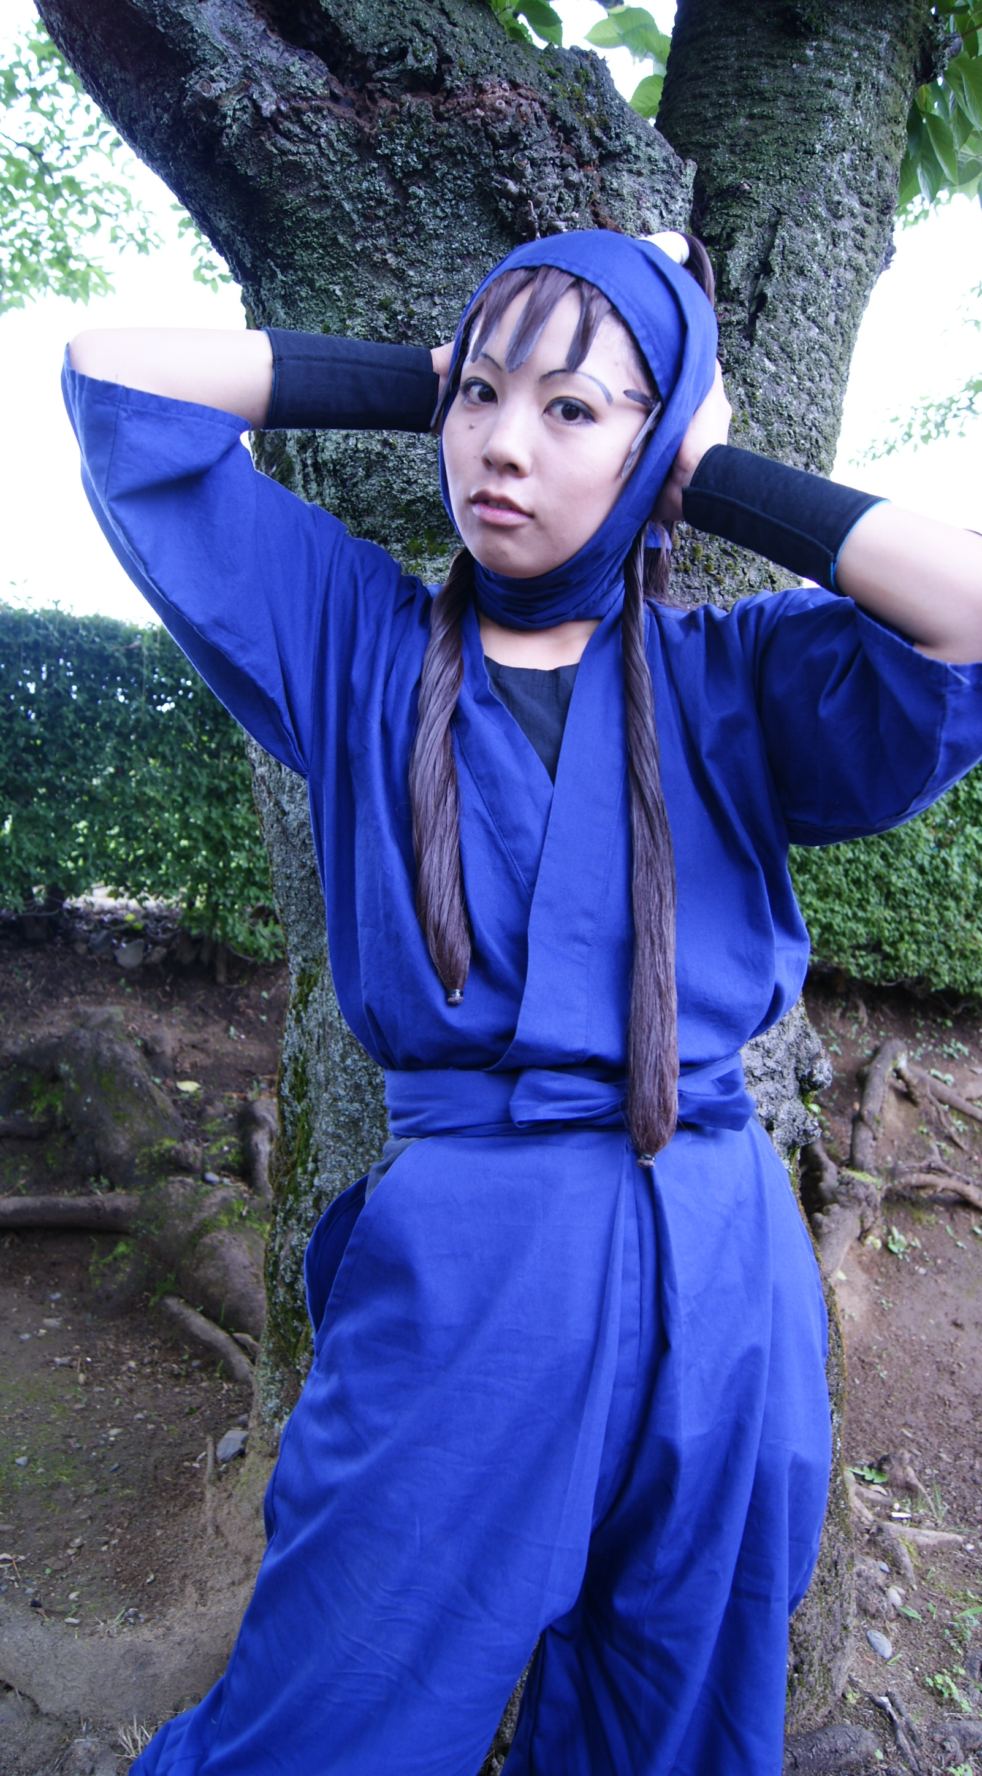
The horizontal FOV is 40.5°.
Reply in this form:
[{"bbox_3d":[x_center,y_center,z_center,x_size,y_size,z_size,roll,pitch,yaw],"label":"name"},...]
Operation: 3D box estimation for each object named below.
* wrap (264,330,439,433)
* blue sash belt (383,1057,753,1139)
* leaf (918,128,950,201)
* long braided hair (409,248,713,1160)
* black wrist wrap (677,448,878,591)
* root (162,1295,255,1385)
[{"bbox_3d":[-0.094,-0.347,0.920,0.120,0.064,0.058,-2,0,-15],"label":"wrap"},{"bbox_3d":[0.057,0.154,0.985,0.275,0.062,0.200,0,-2,-6],"label":"blue sash belt"},{"bbox_3d":[0.532,-0.868,1.600,0.042,0.090,0.030,-4,-12,12],"label":"leaf"},{"bbox_3d":[0.049,-0.127,0.925,0.215,0.630,0.200,2,8,3],"label":"long braided hair"},{"bbox_3d":[0.194,-0.253,0.897,0.124,0.064,0.058,28,0,22],"label":"black wrist wrap"},{"bbox_3d":[-0.496,0.787,2.325,0.080,0.070,0.340,-5,10,-38],"label":"root"}]

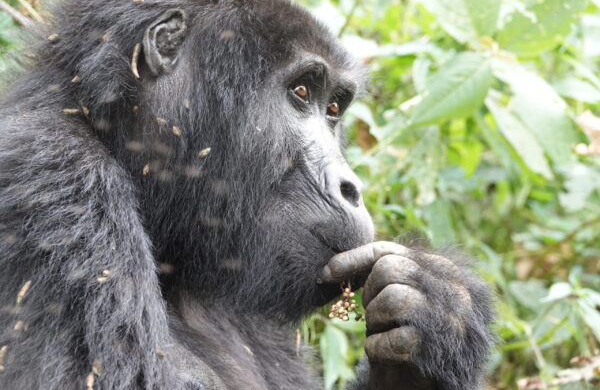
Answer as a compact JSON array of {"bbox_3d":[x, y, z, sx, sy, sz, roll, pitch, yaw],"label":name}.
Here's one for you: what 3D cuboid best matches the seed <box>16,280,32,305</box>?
[{"bbox_3d":[-0.264,0.094,3.200,0.006,0.025,0.006,32,0,0],"label":"seed"}]

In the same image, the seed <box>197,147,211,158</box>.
[{"bbox_3d":[-0.094,-0.042,3.270,0.015,0.006,0.006,-37,0,0],"label":"seed"}]

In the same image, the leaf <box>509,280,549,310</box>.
[{"bbox_3d":[0.281,0.122,4.100,0.049,0.041,0.013,0,6,0],"label":"leaf"}]

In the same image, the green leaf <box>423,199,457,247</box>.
[{"bbox_3d":[0.181,0.035,4.300,0.040,0.064,0.012,0,6,0],"label":"green leaf"}]

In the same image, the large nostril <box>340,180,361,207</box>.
[{"bbox_3d":[0.050,-0.002,3.300,0.022,0.028,0.016,-15,0,-37],"label":"large nostril"}]

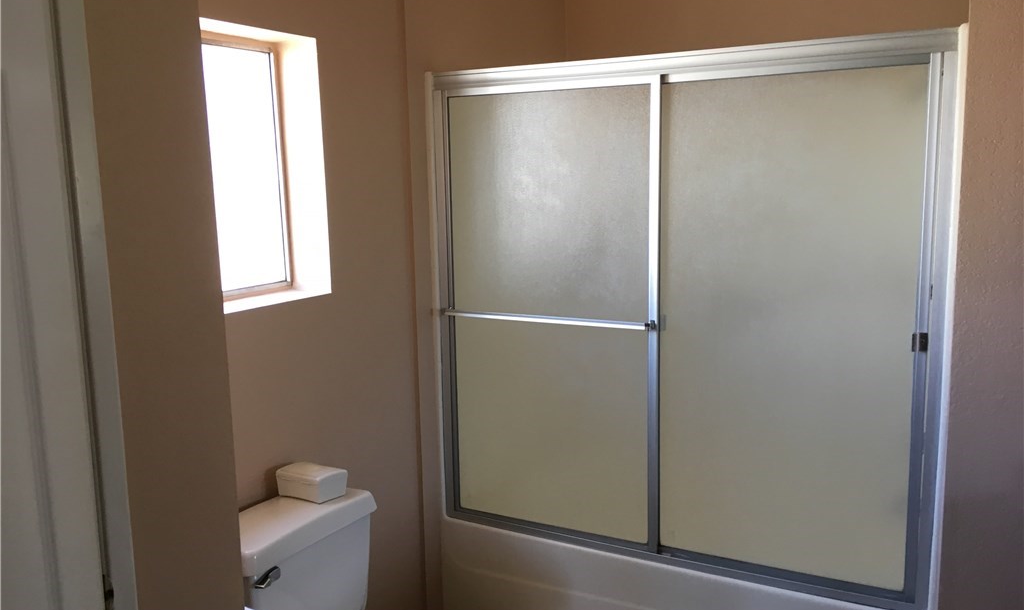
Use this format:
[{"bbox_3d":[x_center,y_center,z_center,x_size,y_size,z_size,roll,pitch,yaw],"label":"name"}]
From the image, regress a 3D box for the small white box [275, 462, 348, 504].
[{"bbox_3d":[-0.510,0.451,2.196,0.148,0.068,0.100,4,10,31],"label":"small white box"}]

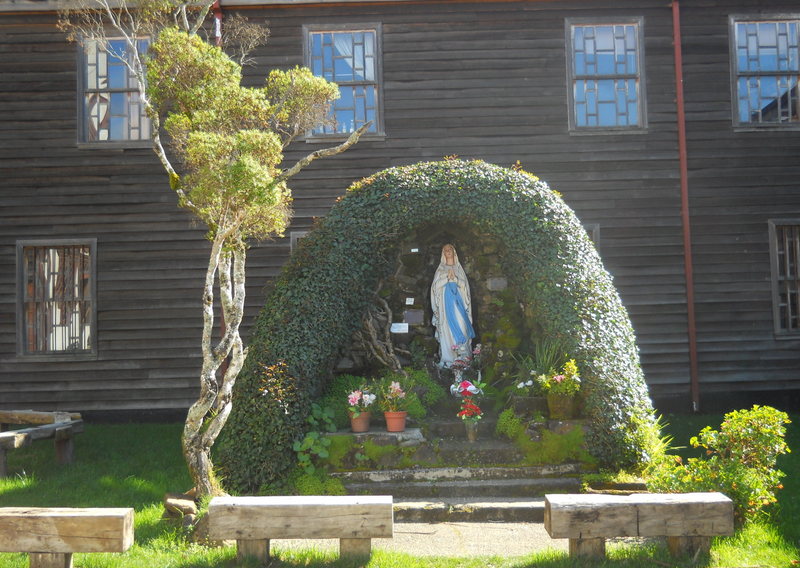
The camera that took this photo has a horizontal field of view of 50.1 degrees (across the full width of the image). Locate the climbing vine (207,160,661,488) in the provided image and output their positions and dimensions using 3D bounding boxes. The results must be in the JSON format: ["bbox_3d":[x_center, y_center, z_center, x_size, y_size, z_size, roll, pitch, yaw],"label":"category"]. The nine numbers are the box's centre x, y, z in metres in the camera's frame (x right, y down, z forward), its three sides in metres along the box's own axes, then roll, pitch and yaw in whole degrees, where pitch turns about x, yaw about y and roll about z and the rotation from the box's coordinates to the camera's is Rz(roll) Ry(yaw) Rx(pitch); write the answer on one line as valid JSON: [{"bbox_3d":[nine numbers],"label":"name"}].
[{"bbox_3d":[0.345,0.370,9.294,4.680,3.406,2.000,-2,-3,0],"label":"climbing vine"}]

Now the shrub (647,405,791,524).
[{"bbox_3d":[2.613,1.464,6.971,1.060,0.924,0.950,-2,-3,0],"label":"shrub"}]

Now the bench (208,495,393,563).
[{"bbox_3d":[-0.690,1.771,6.191,1.295,0.398,0.310,-2,-3,1],"label":"bench"}]

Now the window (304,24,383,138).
[{"bbox_3d":[-1.018,-3.702,15.548,1.428,2.122,0.130,-2,-3,0],"label":"window"}]

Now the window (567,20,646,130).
[{"bbox_3d":[3.750,-3.793,15.546,1.418,2.158,0.130,-2,-3,0],"label":"window"}]

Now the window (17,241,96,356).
[{"bbox_3d":[-6.137,0.253,15.322,1.425,2.095,0.130,-2,-3,0],"label":"window"}]

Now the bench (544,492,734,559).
[{"bbox_3d":[1.670,1.704,6.004,1.240,0.382,0.310,-2,-3,3],"label":"bench"}]

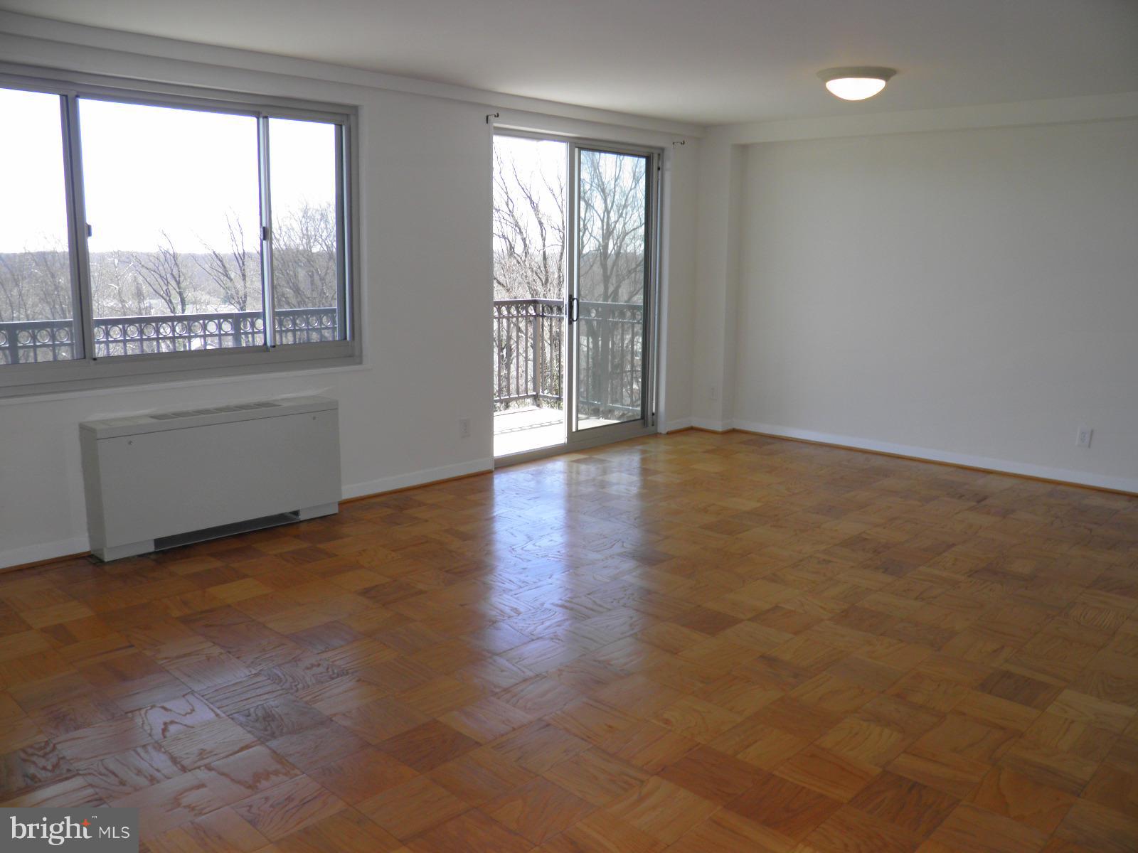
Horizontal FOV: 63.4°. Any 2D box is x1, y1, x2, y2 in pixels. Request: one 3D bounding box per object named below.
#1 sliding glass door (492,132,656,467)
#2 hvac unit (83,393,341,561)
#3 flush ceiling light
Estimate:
[{"bbox_3d":[0.069,-0.930,6.721,0.100,2.170,1.730,10,14,43],"label":"sliding glass door"},{"bbox_3d":[-1.756,0.233,4.668,0.185,0.620,1.250,10,14,43],"label":"hvac unit"},{"bbox_3d":[1.521,-1.798,4.877,0.425,0.132,0.425,1,10,0],"label":"flush ceiling light"}]

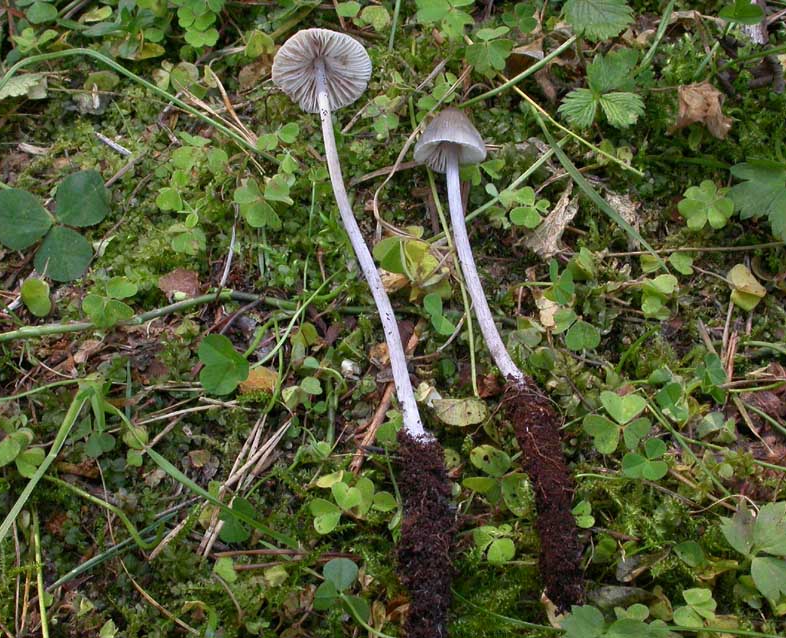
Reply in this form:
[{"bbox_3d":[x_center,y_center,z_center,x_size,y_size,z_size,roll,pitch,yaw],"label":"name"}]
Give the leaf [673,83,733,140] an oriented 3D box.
[{"bbox_3d":[0.101,-0.068,0.449,0.020,0.012,0.022,6,63,3],"label":"leaf"}]

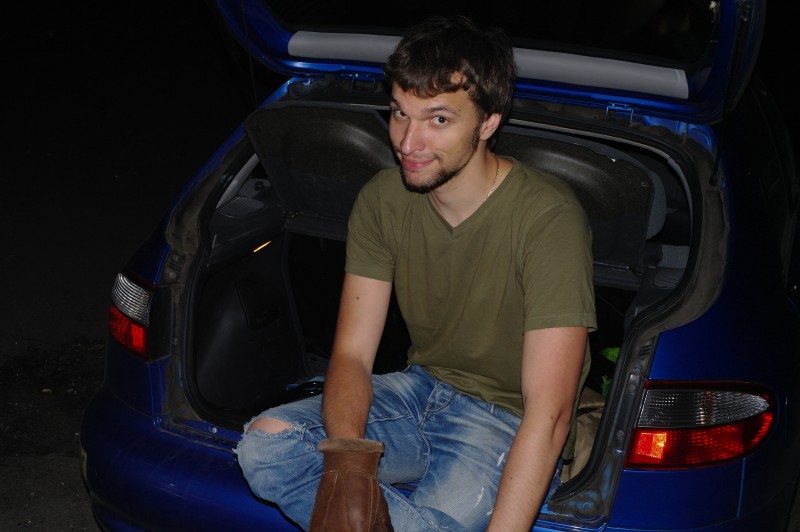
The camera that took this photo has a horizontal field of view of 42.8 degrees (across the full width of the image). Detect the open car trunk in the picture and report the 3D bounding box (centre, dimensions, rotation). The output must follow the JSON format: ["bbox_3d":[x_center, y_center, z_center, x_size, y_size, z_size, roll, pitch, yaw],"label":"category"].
[{"bbox_3d":[0.070,0.008,2.270,1.030,0.670,0.680,10,18,16],"label":"open car trunk"}]

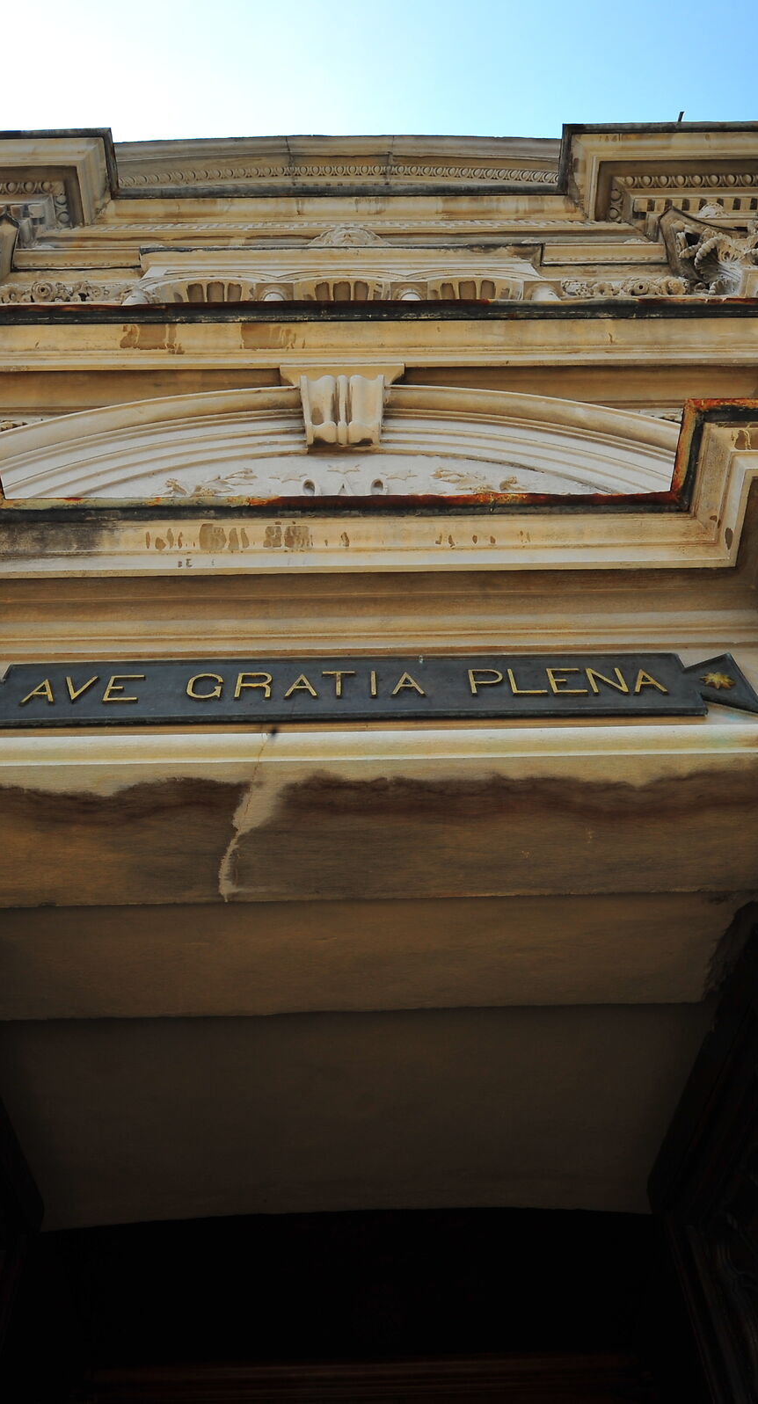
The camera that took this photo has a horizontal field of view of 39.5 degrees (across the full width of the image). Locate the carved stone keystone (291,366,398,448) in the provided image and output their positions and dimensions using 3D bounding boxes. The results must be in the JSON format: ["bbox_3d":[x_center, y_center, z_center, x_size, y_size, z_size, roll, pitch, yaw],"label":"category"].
[{"bbox_3d":[-0.116,-1.003,3.521,0.333,0.486,0.162,-1,-57,-1],"label":"carved stone keystone"}]

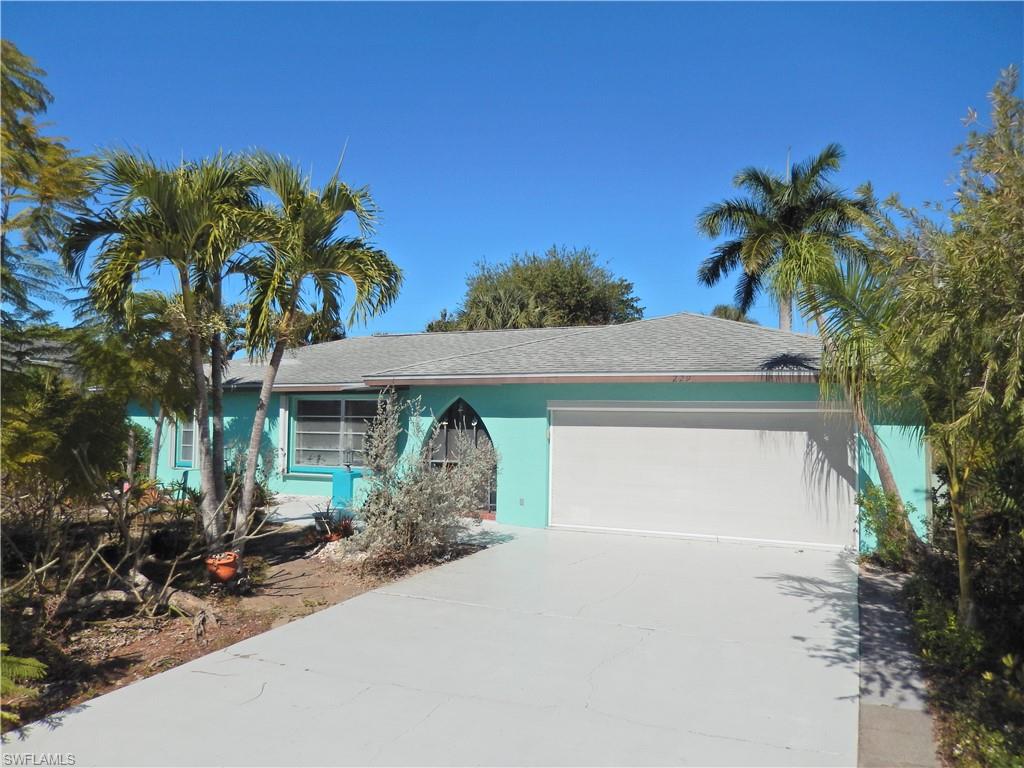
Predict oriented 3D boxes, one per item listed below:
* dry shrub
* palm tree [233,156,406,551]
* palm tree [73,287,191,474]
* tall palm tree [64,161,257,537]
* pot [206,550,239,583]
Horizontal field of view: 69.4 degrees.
[{"bbox_3d":[-1.228,1.299,10.500,1.950,2.250,1.700,0,-1,0],"label":"dry shrub"},{"bbox_3d":[-2.617,-0.315,9.900,2.300,5.500,2.300,0,-1,0],"label":"palm tree"},{"bbox_3d":[-7.820,0.260,15.400,2.550,4.400,2.500,0,-1,0],"label":"palm tree"},{"bbox_3d":[-4.828,-0.389,10.100,2.650,5.600,2.600,0,-1,0],"label":"tall palm tree"},{"bbox_3d":[-3.516,2.215,8.950,0.380,0.340,0.380,0,-1,0],"label":"pot"}]

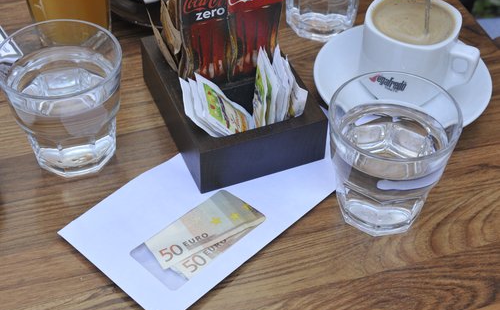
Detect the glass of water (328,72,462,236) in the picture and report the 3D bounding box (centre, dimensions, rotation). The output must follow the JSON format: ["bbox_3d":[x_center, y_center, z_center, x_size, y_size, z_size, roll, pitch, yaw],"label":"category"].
[{"bbox_3d":[0.092,0.005,0.562,0.085,0.086,0.085,1,45,0],"label":"glass of water"}]

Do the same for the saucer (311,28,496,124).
[{"bbox_3d":[0.121,-0.057,0.671,0.142,0.020,0.142,0,45,0],"label":"saucer"}]

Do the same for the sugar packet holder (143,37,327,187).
[{"bbox_3d":[-0.015,-0.044,0.641,0.098,0.042,0.137,-16,47,-16],"label":"sugar packet holder"}]

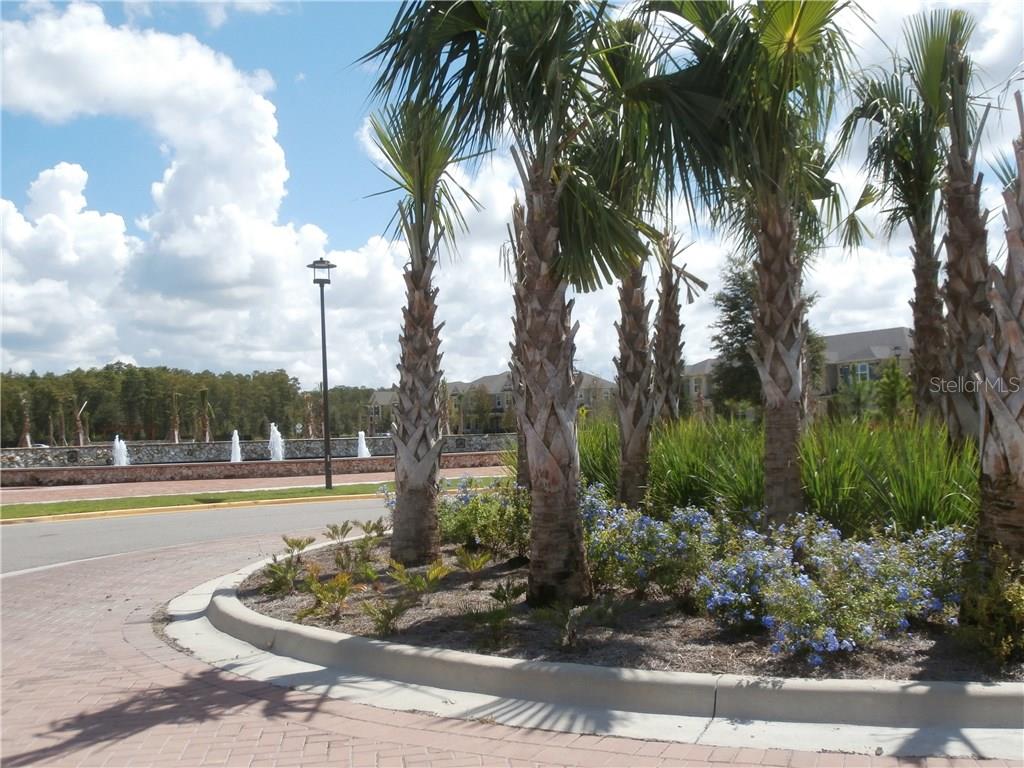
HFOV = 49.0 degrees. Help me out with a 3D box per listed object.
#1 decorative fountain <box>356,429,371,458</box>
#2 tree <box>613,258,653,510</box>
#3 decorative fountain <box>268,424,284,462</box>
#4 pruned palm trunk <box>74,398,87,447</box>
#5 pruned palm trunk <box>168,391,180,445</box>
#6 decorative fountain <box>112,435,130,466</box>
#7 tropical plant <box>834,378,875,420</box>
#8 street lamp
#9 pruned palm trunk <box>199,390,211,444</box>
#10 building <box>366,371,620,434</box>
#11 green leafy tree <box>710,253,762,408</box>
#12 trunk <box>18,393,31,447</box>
[{"bbox_3d":[-5.154,2.134,39.019,0.450,1.006,0.450,-2,-2,-8],"label":"decorative fountain"},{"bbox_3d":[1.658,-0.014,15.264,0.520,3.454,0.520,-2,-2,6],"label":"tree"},{"bbox_3d":[-8.163,2.006,38.965,0.580,1.400,0.580,-2,-2,0],"label":"decorative fountain"},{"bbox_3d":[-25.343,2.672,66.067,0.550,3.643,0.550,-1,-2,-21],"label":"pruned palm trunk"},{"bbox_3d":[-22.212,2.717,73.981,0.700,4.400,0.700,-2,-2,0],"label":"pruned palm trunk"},{"bbox_3d":[-13.379,2.313,38.521,0.580,1.130,0.580,-1,-2,-19],"label":"decorative fountain"},{"bbox_3d":[9.741,0.989,31.971,1.250,2.350,1.250,-2,-2,0],"label":"tropical plant"},{"bbox_3d":[-4.381,-0.257,26.400,0.680,5.435,0.680,-2,-2,-9],"label":"street lamp"},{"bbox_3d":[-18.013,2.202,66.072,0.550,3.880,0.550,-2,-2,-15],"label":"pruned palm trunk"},{"bbox_3d":[-3.080,2.707,161.009,34.000,9.000,14.000,-3,-2,30],"label":"building"},{"bbox_3d":[9.371,-1.170,42.054,4.000,7.400,4.000,-2,-2,0],"label":"green leafy tree"},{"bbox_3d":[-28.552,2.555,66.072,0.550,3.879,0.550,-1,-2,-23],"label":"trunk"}]

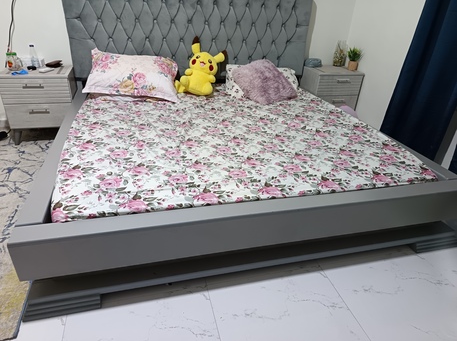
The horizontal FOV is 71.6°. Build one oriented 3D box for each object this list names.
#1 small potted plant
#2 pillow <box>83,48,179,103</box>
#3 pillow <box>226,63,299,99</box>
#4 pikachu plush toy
[{"bbox_3d":[1.333,-1.172,3.341,0.154,0.219,0.154,-5,32,-15],"label":"small potted plant"},{"bbox_3d":[-0.720,-0.720,2.398,0.702,0.146,0.497,1,56,-13],"label":"pillow"},{"bbox_3d":[0.290,-0.790,2.830,0.659,0.135,0.464,3,40,-5],"label":"pillow"},{"bbox_3d":[-0.235,-0.892,2.710,0.389,0.421,0.259,6,20,-6],"label":"pikachu plush toy"}]

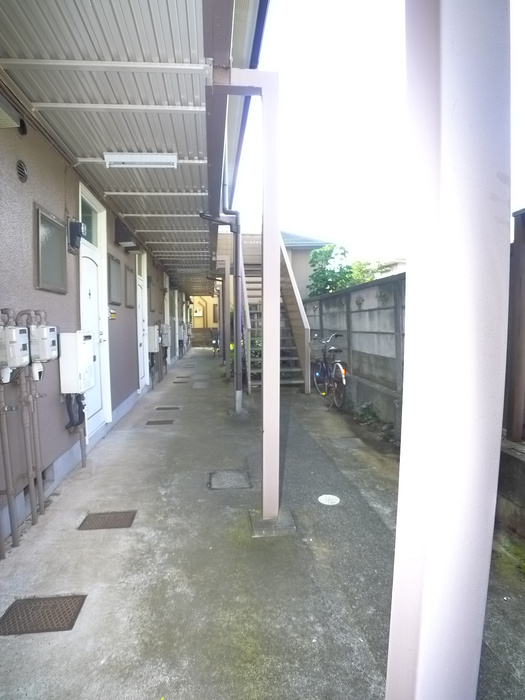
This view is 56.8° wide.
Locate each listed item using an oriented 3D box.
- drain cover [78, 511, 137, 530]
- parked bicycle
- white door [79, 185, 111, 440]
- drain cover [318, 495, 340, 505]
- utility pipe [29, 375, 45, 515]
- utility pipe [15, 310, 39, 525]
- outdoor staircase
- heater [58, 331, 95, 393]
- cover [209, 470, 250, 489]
[{"bbox_3d":[-0.986,1.081,3.113,0.316,0.030,0.266,-1,3,-6],"label":"drain cover"},{"bbox_3d":[1.050,0.286,7.638,0.530,1.060,1.750,-1,3,-6],"label":"parked bicycle"},{"bbox_3d":[-1.747,-0.369,5.110,0.110,2.450,1.020,-1,3,-6],"label":"white door"},{"bbox_3d":[0.471,1.047,3.422,0.165,0.025,0.165,-1,3,-6],"label":"drain cover"},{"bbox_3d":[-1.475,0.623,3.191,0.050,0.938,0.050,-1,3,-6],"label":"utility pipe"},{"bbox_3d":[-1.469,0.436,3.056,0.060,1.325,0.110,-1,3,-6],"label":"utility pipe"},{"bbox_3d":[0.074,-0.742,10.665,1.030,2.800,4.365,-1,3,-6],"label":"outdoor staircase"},{"bbox_3d":[-1.582,0.094,4.164,0.170,0.500,0.416,-1,3,-6],"label":"heater"},{"bbox_3d":[-0.258,1.029,3.899,0.306,0.030,0.431,-1,3,-6],"label":"cover"}]

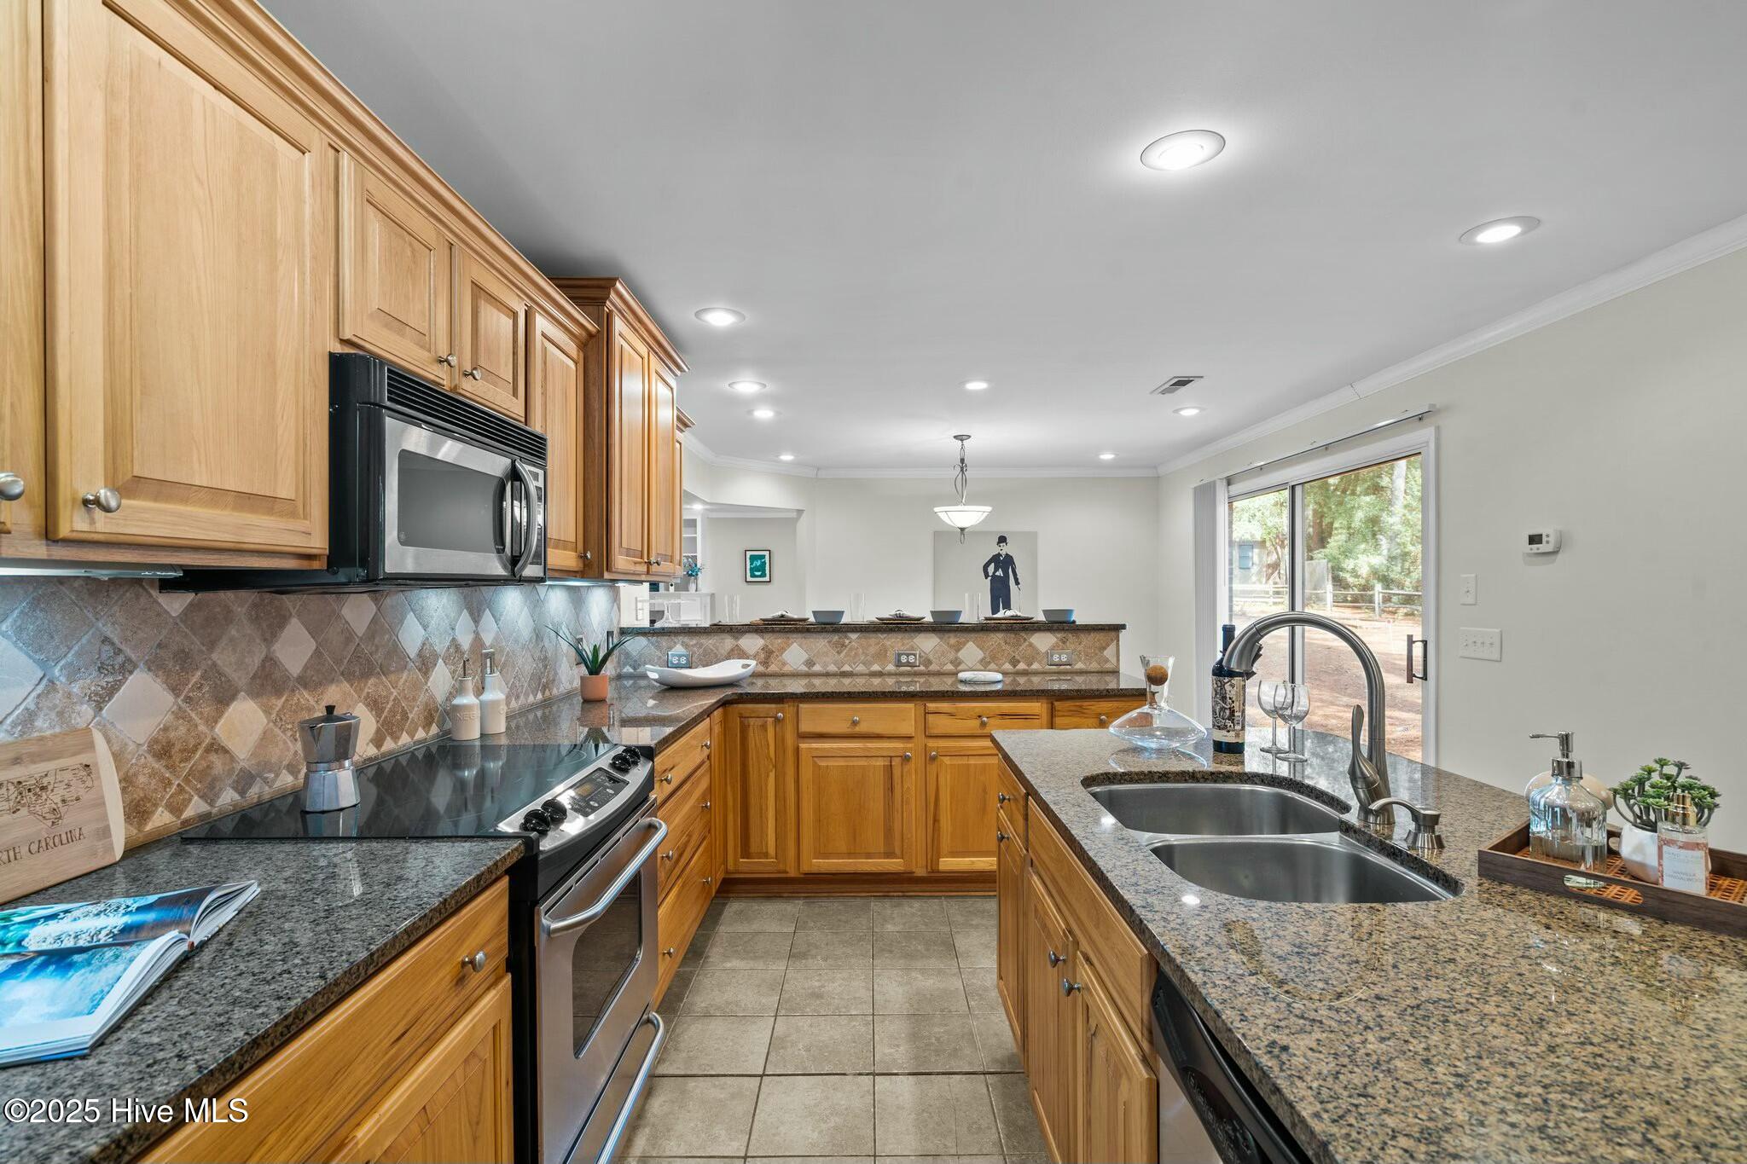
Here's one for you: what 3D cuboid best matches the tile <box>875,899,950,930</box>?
[{"bbox_3d":[0.152,1.375,3.179,0.302,0.010,0.302,0,0,0],"label":"tile"}]

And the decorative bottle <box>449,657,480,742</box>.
[{"bbox_3d":[-1.196,0.342,2.279,0.077,0.230,0.077,0,-1,-37],"label":"decorative bottle"}]

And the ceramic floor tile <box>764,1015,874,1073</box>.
[{"bbox_3d":[-0.151,1.387,2.320,0.304,0.010,0.304,0,0,0],"label":"ceramic floor tile"}]

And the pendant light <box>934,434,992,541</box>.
[{"bbox_3d":[0.647,-0.670,5.600,0.415,0.780,0.415,0,-1,0],"label":"pendant light"}]

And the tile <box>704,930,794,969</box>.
[{"bbox_3d":[-0.460,1.393,2.934,0.304,0.010,0.304,0,0,0],"label":"tile"}]

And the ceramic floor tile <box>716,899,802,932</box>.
[{"bbox_3d":[-0.464,1.396,3.237,0.303,0.010,0.303,0,-1,0],"label":"ceramic floor tile"}]

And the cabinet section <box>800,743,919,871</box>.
[{"bbox_3d":[-0.072,0.958,3.535,0.500,0.555,0.500,0,0,0],"label":"cabinet section"}]

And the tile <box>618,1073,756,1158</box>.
[{"bbox_3d":[-0.454,1.371,1.993,0.302,0.010,0.302,0,0,0],"label":"tile"}]

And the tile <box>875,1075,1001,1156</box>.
[{"bbox_3d":[0.156,1.368,1.996,0.302,0.010,0.302,0,0,0],"label":"tile"}]

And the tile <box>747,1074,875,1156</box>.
[{"bbox_3d":[-0.150,1.384,2.013,0.304,0.010,0.304,0,0,0],"label":"tile"}]

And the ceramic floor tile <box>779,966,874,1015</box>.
[{"bbox_3d":[-0.151,1.373,2.591,0.302,0.010,0.302,0,0,0],"label":"ceramic floor tile"}]

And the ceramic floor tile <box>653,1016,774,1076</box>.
[{"bbox_3d":[-0.458,1.385,2.315,0.303,0.010,0.303,0,-1,0],"label":"ceramic floor tile"}]

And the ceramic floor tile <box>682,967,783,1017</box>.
[{"bbox_3d":[-0.460,1.389,2.622,0.303,0.010,0.303,0,-1,0],"label":"ceramic floor tile"}]

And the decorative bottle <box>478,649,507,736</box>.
[{"bbox_3d":[-1.150,0.332,2.350,0.074,0.250,0.074,0,-1,18],"label":"decorative bottle"}]

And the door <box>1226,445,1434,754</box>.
[{"bbox_3d":[2.586,0.376,4.723,0.090,2.030,2.300,0,0,0],"label":"door"}]

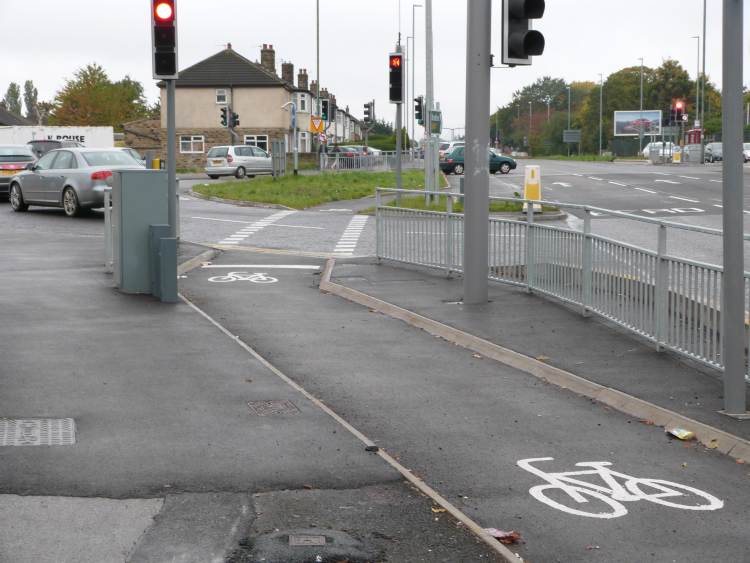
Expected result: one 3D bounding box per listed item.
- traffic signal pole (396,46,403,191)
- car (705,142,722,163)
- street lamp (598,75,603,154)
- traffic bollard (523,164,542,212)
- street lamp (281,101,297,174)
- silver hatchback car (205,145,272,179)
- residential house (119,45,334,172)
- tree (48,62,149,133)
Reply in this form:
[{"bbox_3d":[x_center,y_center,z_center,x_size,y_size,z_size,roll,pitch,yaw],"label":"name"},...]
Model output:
[{"bbox_3d":[0.606,-3.867,33.415,0.120,3.977,0.120,0,6,0],"label":"traffic signal pole"},{"bbox_3d":[25.344,-9.490,98.965,1.720,1.480,4.000,0,6,2],"label":"car"},{"bbox_3d":[30.011,-21.957,178.684,0.700,10.890,0.200,0,6,-3],"label":"street lamp"},{"bbox_3d":[3.616,-2.143,30.961,0.410,1.061,0.290,0,6,0],"label":"traffic bollard"},{"bbox_3d":[-3.884,-6.479,61.095,0.736,3.313,0.220,-1,6,-13],"label":"street lamp"},{"bbox_3d":[-5.667,-5.350,59.317,1.710,1.520,4.050,4,7,34],"label":"silver hatchback car"},{"bbox_3d":[-9.450,-11.028,85.064,10.900,7.441,11.500,0,6,3],"label":"residential house"},{"bbox_3d":[-21.383,-13.127,104.199,7.825,7.623,7.000,0,6,0],"label":"tree"}]

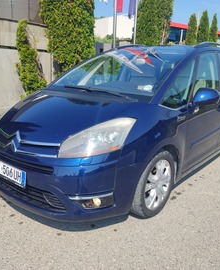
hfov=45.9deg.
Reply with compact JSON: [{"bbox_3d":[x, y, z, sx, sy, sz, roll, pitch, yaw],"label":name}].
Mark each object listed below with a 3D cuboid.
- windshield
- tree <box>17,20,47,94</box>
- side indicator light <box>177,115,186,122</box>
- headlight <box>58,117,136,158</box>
[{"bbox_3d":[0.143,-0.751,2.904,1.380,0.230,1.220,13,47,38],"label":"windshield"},{"bbox_3d":[-2.134,-1.849,7.129,0.680,2.560,0.760,13,18,38],"label":"tree"},{"bbox_3d":[0.595,-0.144,2.205,0.020,0.045,0.170,13,18,38],"label":"side indicator light"},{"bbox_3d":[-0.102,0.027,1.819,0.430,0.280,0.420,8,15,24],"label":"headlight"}]

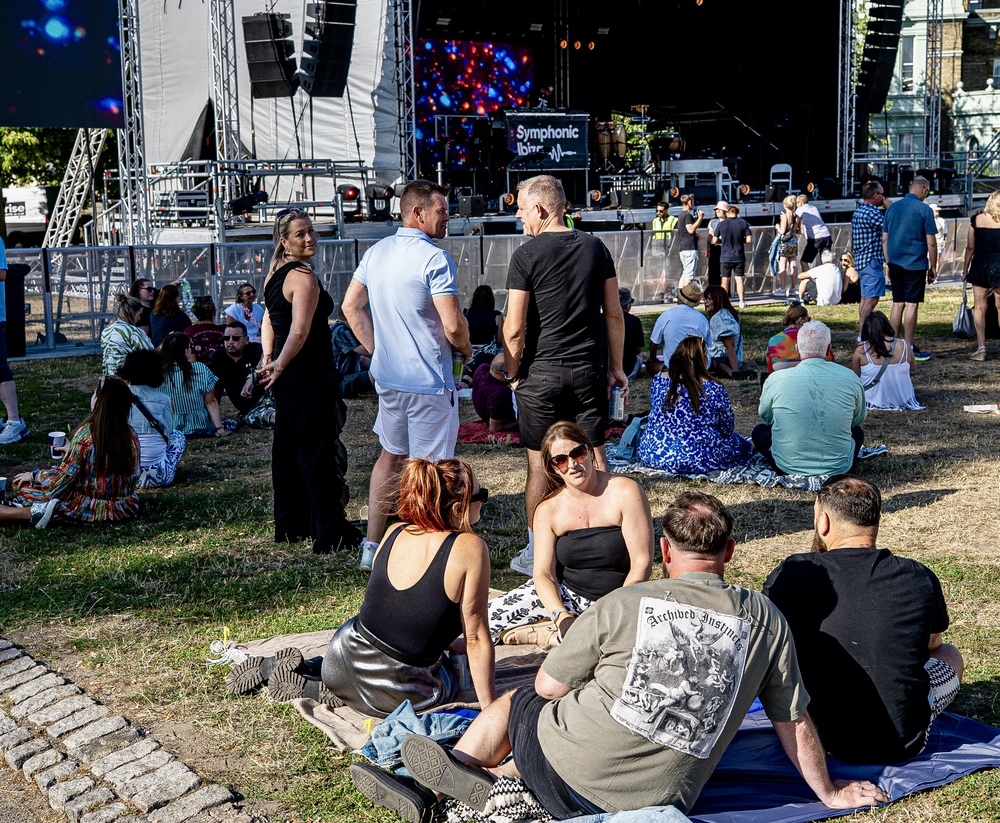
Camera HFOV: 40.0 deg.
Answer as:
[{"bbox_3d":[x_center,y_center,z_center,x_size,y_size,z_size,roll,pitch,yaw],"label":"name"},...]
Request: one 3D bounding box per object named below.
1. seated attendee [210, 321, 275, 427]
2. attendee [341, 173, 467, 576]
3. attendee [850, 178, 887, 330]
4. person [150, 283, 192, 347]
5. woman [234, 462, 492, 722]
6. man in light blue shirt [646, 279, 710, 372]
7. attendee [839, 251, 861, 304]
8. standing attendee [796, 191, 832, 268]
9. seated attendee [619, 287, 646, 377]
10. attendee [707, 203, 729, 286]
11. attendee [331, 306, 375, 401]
[{"bbox_3d":[-1.878,-0.280,10.350,0.720,0.800,0.700,-2,8,-6],"label":"seated attendee"},{"bbox_3d":[-0.436,-0.183,6.400,0.570,1.780,0.400,3,9,28],"label":"attendee"},{"bbox_3d":[4.052,-1.646,15.100,0.500,1.790,0.420,6,11,40],"label":"attendee"},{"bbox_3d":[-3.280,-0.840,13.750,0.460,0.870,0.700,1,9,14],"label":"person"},{"bbox_3d":[-0.468,0.542,4.822,0.760,0.860,0.740,5,11,35],"label":"woman"},{"bbox_3d":[1.720,-0.788,13.200,0.620,0.860,0.780,-2,8,-6],"label":"man in light blue shirt"},{"bbox_3d":[5.498,-2.127,21.674,0.500,0.830,0.700,-9,11,-40],"label":"attendee"},{"bbox_3d":[5.140,-2.670,22.600,0.580,1.700,0.500,4,10,32],"label":"standing attendee"},{"bbox_3d":[1.308,-0.848,13.796,0.550,0.840,0.750,1,9,12],"label":"seated attendee"},{"bbox_3d":[3.719,-2.708,23.100,0.460,1.630,0.360,-4,9,-17],"label":"attendee"},{"bbox_3d":[-1.195,-0.569,12.200,0.750,0.830,0.500,-6,10,-31],"label":"attendee"}]

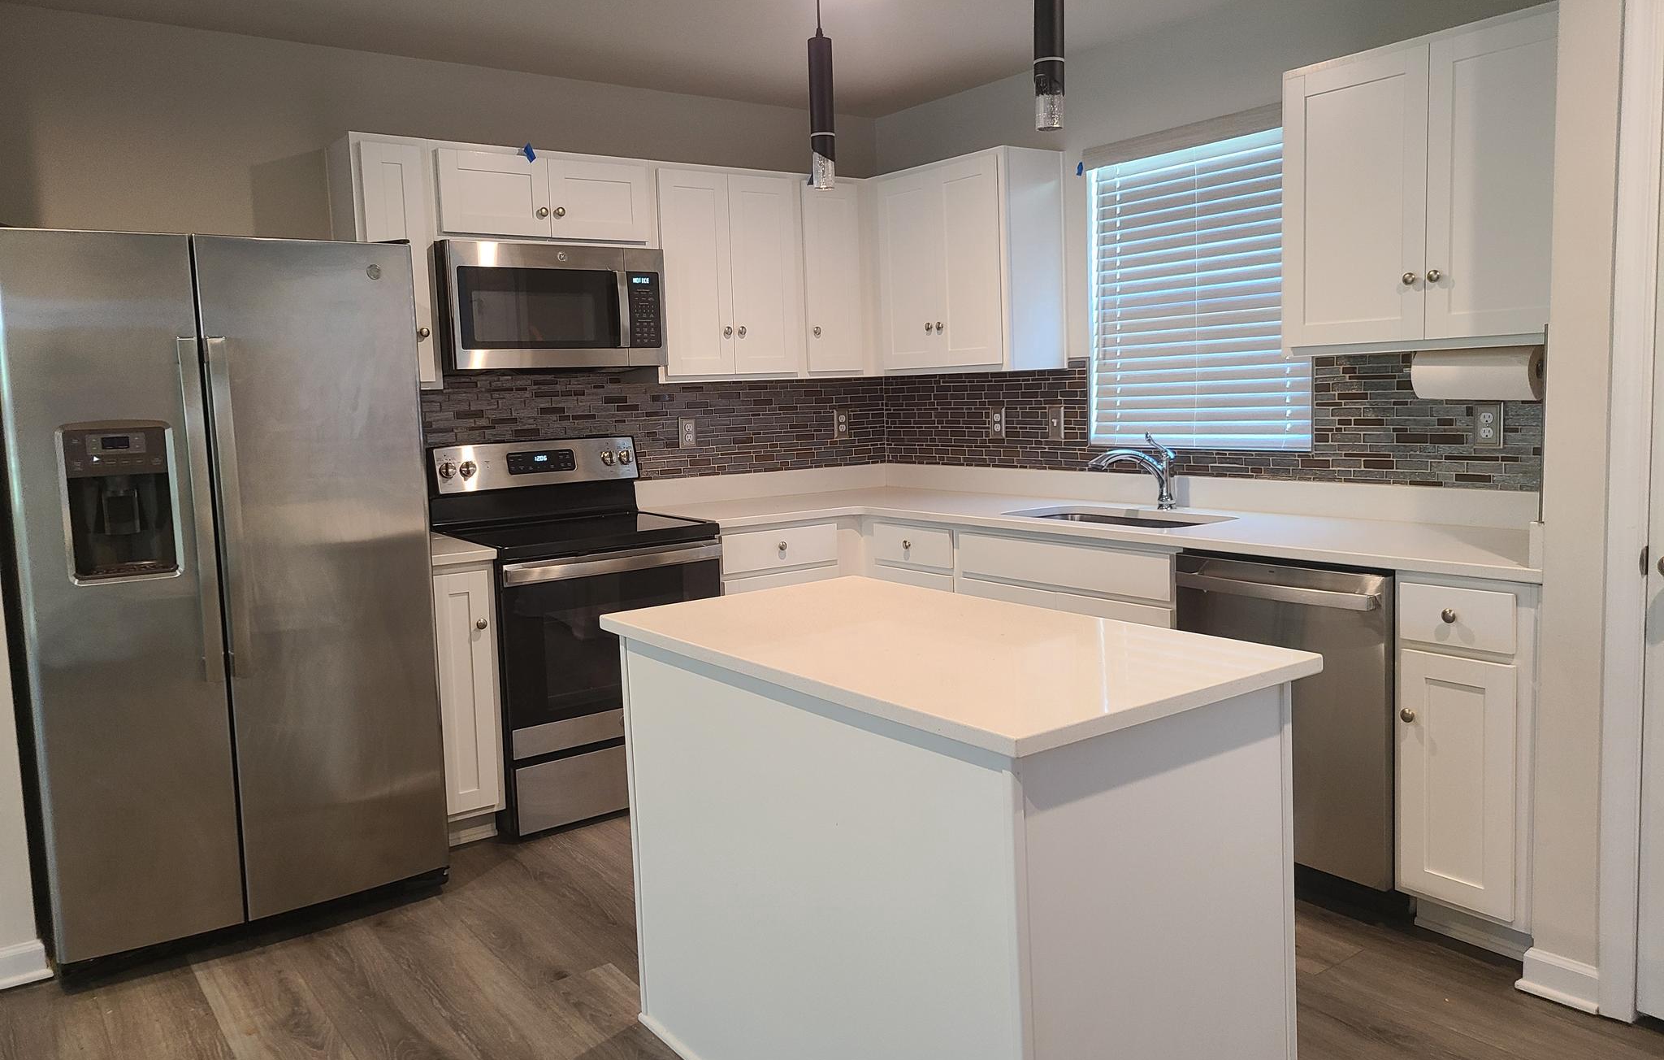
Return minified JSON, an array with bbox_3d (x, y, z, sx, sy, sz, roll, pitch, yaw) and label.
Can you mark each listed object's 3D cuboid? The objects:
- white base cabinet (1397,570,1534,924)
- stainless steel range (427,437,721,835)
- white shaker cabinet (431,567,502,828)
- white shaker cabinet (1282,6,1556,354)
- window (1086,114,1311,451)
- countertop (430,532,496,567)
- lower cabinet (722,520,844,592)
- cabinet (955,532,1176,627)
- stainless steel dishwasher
[{"bbox_3d":[1.645,0.493,2.945,0.630,0.853,0.314,-7,8,-35],"label":"white base cabinet"},{"bbox_3d":[-0.836,0.302,4.155,0.760,1.178,0.670,-7,8,-35],"label":"stainless steel range"},{"bbox_3d":[-1.262,0.488,3.911,0.232,0.853,0.630,-7,8,-35],"label":"white shaker cabinet"},{"bbox_3d":[1.570,-0.829,3.115,0.303,0.754,0.827,-7,8,-35],"label":"white shaker cabinet"},{"bbox_3d":[1.162,-0.737,4.012,0.060,0.952,0.880,-7,8,-35],"label":"window"},{"bbox_3d":[-1.271,0.049,3.847,0.233,0.034,0.662,-7,8,-35],"label":"countertop"},{"bbox_3d":[-0.329,0.390,4.580,0.527,0.873,0.630,-7,8,-35],"label":"lower cabinet"},{"bbox_3d":[0.927,0.418,3.933,0.630,0.873,0.914,-7,8,-35],"label":"cabinet"},{"bbox_3d":[1.337,0.464,3.291,0.620,0.835,0.607,-7,8,-35],"label":"stainless steel dishwasher"}]

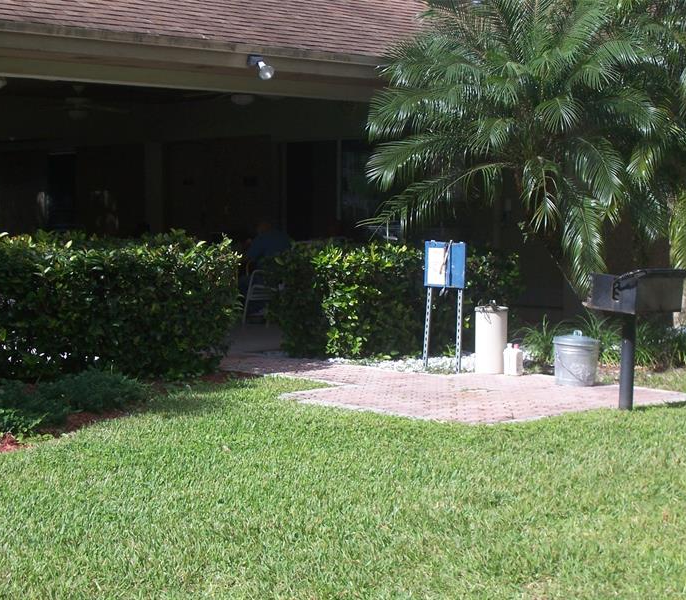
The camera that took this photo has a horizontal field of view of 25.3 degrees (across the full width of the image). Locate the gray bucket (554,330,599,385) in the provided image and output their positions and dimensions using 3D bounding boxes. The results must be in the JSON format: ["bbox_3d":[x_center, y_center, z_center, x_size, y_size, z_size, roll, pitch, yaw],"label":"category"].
[{"bbox_3d":[1.819,0.448,11.868,0.362,0.414,0.362,0,4,0],"label":"gray bucket"}]

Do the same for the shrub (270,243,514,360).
[{"bbox_3d":[0.470,-0.045,14.775,2.300,1.042,0.850,-1,4,-17],"label":"shrub"}]

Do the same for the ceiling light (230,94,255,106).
[{"bbox_3d":[-1.387,-2.787,21.200,0.340,0.160,0.340,0,3,0],"label":"ceiling light"}]

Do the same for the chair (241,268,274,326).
[{"bbox_3d":[-0.889,-0.077,17.278,0.570,0.780,0.600,-2,4,-33],"label":"chair"}]

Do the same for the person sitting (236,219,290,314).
[{"bbox_3d":[-0.896,-0.301,17.414,0.560,1.189,0.720,-2,4,-30],"label":"person sitting"}]

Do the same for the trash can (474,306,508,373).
[{"bbox_3d":[1.234,0.328,12.703,0.277,0.550,0.277,0,4,0],"label":"trash can"}]

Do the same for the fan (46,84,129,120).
[{"bbox_3d":[-3.245,-2.432,18.786,1.270,0.428,1.270,3,5,44],"label":"fan"}]

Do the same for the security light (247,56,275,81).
[{"bbox_3d":[-0.729,-2.078,13.648,0.200,0.226,0.150,3,5,44],"label":"security light"}]

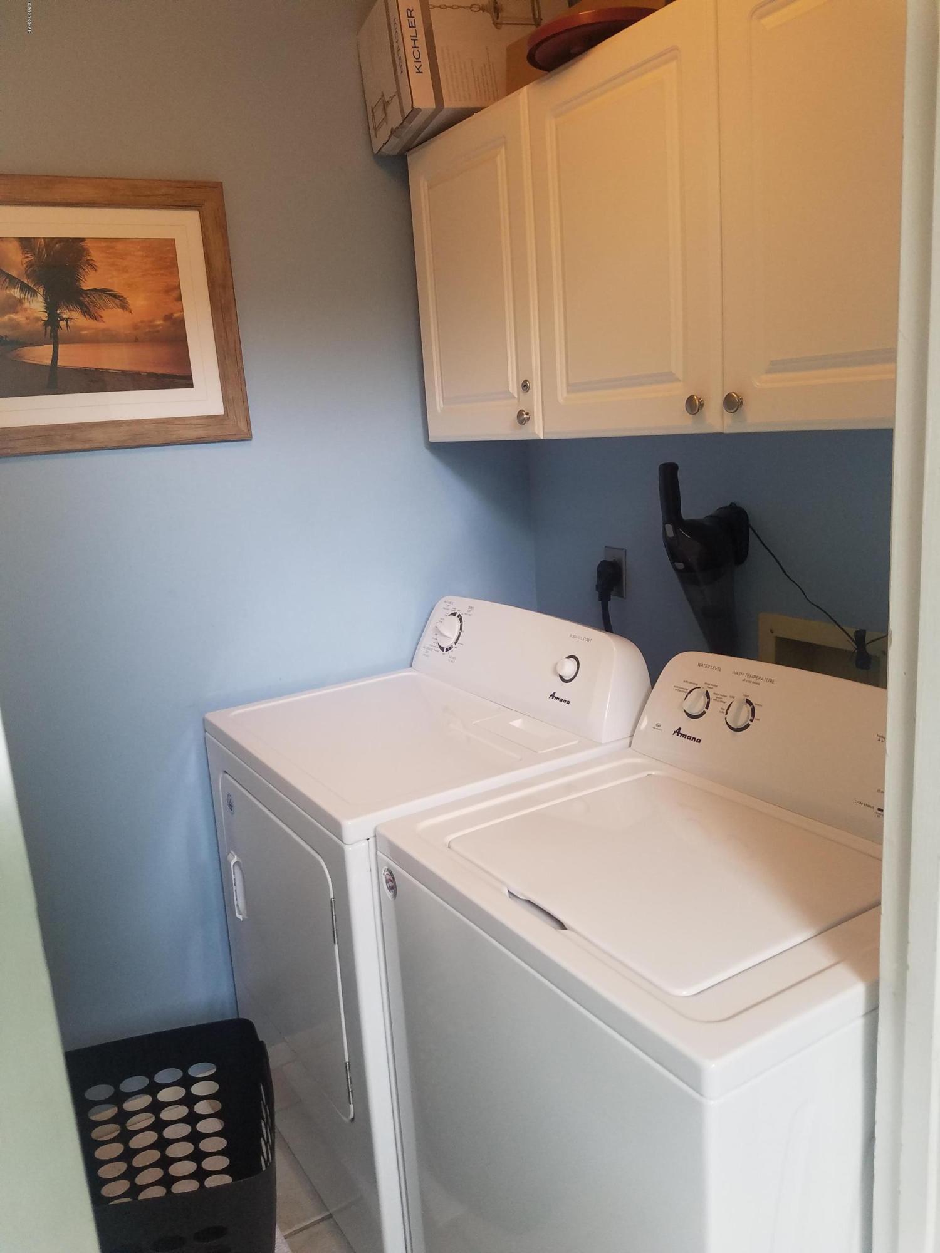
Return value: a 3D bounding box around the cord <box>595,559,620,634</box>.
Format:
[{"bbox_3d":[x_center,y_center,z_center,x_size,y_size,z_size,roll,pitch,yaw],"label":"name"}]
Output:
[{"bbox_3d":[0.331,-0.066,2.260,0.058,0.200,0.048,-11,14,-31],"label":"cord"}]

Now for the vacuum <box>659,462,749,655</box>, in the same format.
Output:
[{"bbox_3d":[0.468,-0.108,1.901,0.184,0.435,0.110,-11,14,-31],"label":"vacuum"}]

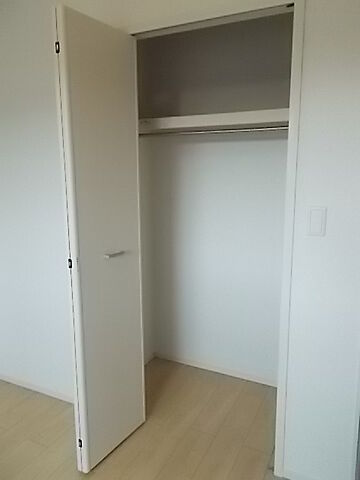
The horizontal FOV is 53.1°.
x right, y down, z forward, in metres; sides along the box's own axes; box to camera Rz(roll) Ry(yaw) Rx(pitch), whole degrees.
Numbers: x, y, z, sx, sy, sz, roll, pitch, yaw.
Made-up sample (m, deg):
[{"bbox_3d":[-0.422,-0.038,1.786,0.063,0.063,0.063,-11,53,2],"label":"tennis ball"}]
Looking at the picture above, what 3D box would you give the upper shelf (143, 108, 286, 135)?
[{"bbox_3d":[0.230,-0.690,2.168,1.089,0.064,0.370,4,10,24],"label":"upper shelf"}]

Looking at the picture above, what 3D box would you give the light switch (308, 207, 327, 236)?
[{"bbox_3d":[0.552,-0.072,1.457,0.073,0.120,0.011,4,10,24],"label":"light switch"}]

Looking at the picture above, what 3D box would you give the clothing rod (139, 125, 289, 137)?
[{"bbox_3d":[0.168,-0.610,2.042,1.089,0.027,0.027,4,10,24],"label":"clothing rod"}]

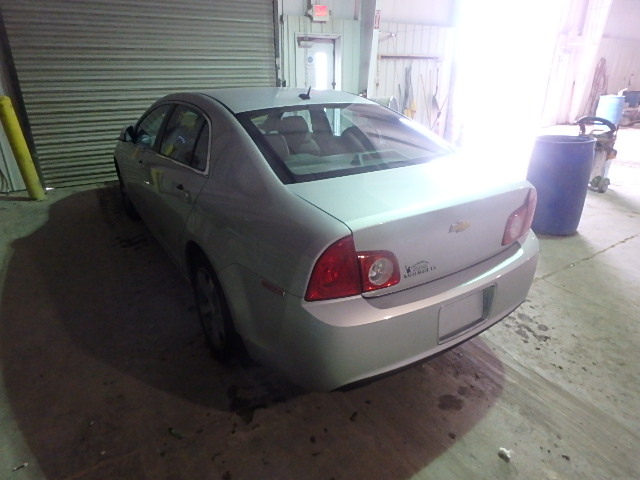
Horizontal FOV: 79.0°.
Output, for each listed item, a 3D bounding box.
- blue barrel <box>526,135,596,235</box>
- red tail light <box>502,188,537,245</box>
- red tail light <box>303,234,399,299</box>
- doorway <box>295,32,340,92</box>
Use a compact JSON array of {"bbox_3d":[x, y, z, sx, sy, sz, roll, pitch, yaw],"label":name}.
[{"bbox_3d":[2.461,-0.580,4.061,0.580,0.905,0.580,-13,26,-27],"label":"blue barrel"},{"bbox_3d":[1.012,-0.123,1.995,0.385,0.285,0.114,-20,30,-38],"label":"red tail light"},{"bbox_3d":[0.127,0.102,1.481,0.385,0.285,0.114,-10,25,-20],"label":"red tail light"},{"bbox_3d":[-0.040,-2.725,7.486,0.980,2.200,0.160,-13,26,-27],"label":"doorway"}]

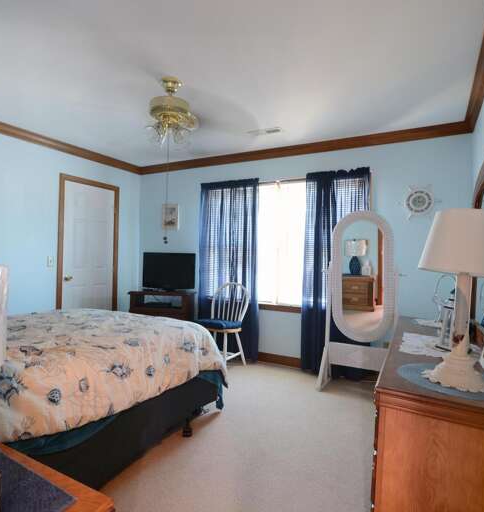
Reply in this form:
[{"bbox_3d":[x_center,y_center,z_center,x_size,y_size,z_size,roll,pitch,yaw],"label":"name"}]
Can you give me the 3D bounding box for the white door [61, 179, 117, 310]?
[{"bbox_3d":[-1.876,0.168,4.192,0.050,2.040,0.740,1,-1,27],"label":"white door"}]

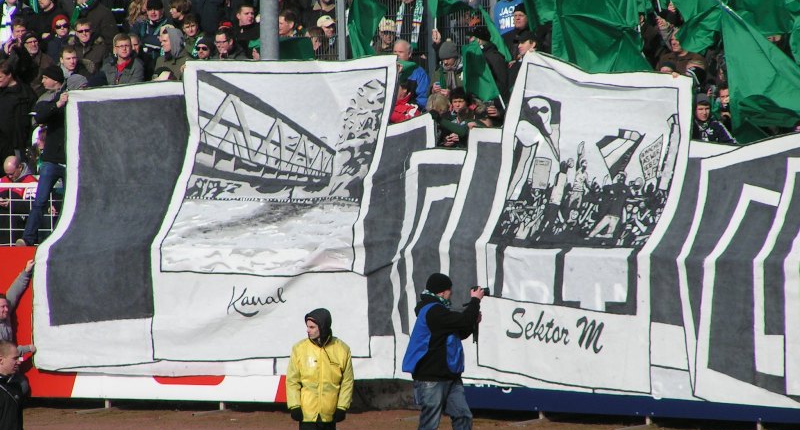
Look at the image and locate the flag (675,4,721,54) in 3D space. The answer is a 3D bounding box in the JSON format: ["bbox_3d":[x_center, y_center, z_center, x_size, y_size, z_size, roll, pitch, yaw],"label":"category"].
[{"bbox_3d":[2.913,-1.826,86.000,0.460,0.490,0.240,1,7,20],"label":"flag"}]

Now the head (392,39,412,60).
[{"bbox_3d":[0.028,-1.620,87.000,0.170,0.235,0.210,5,9,44],"label":"head"}]

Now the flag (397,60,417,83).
[{"bbox_3d":[0.059,-1.413,86.800,0.220,0.250,0.140,1,7,20],"label":"flag"}]

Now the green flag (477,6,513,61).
[{"bbox_3d":[0.979,-1.860,90.000,0.350,0.570,0.300,0,3,0],"label":"green flag"}]

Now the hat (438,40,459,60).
[{"bbox_3d":[0.498,-1.700,90.200,0.195,0.200,0.230,-1,11,12],"label":"hat"}]

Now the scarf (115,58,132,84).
[{"bbox_3d":[-2.875,-1.502,91.300,0.190,0.275,0.140,0,3,-7],"label":"scarf"}]

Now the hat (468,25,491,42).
[{"bbox_3d":[0.817,-1.863,90.300,0.250,0.155,0.190,-6,3,-6],"label":"hat"}]

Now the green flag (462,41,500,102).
[{"bbox_3d":[0.803,-1.413,86.500,0.380,0.610,0.170,0,6,12],"label":"green flag"}]

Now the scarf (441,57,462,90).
[{"bbox_3d":[0.508,-1.392,86.700,0.220,0.310,0.170,0,6,12],"label":"scarf"}]

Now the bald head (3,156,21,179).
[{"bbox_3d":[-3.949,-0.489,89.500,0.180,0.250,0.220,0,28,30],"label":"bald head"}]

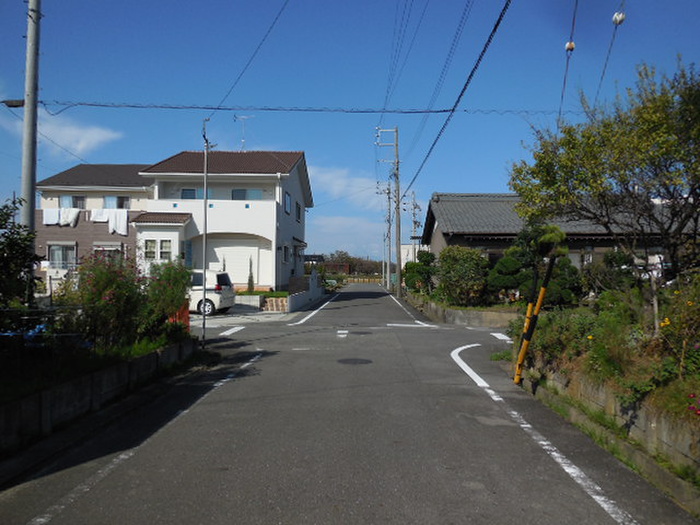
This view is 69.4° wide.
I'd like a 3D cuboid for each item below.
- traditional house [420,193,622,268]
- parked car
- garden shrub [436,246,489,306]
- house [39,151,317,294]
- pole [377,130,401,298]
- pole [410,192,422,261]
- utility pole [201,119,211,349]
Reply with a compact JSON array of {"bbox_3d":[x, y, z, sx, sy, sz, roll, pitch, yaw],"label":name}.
[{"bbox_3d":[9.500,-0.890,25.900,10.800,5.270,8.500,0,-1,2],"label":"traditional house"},{"bbox_3d":[-6.830,1.200,20.300,4.150,1.700,1.690,0,-1,7],"label":"parked car"},{"bbox_3d":[4.160,0.520,18.700,1.950,2.200,1.900,0,-1,0],"label":"garden shrub"},{"bbox_3d":[-9.900,-2.570,30.600,14.200,8.270,11.400,0,-1,1],"label":"house"},{"bbox_3d":[2.650,-3.480,34.950,1.650,11.770,0.400,0,-1,2],"label":"pole"},{"bbox_3d":[7.400,-2.450,57.000,1.300,10.900,0.500,0,-1,2],"label":"pole"},{"bbox_3d":[-3.040,-0.610,10.750,0.220,4.870,0.170,0,-1,0],"label":"utility pole"}]

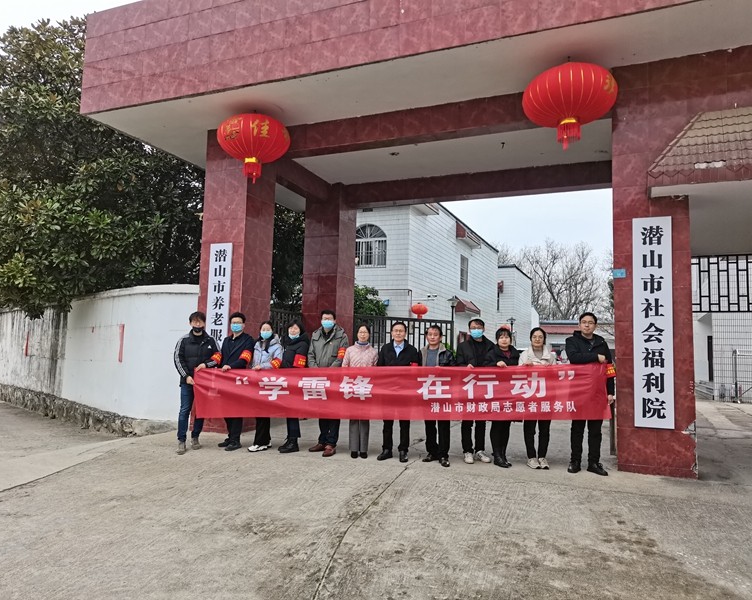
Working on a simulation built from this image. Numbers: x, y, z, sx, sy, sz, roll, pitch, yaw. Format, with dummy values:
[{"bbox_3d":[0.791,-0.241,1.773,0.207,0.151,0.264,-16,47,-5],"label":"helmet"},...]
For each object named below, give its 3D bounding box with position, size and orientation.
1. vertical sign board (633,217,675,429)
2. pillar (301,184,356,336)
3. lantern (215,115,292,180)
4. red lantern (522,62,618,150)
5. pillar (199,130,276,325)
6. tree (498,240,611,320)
[{"bbox_3d":[3.150,0.241,6.826,0.401,2.388,0.045,-1,-6,23],"label":"vertical sign board"},{"bbox_3d":[-0.984,0.019,12.659,0.803,4.772,0.803,-1,-6,23],"label":"pillar"},{"bbox_3d":[-1.782,-2.180,8.750,1.047,0.987,1.047,1,-6,0],"label":"lantern"},{"bbox_3d":[2.258,-2.211,7.010,1.056,0.987,1.056,-1,-6,23],"label":"red lantern"},{"bbox_3d":[-2.243,-0.318,9.650,0.808,4.772,0.808,-1,-6,23],"label":"pillar"},{"bbox_3d":[12.127,0.804,39.919,7.600,9.400,7.600,-1,-6,23],"label":"tree"}]

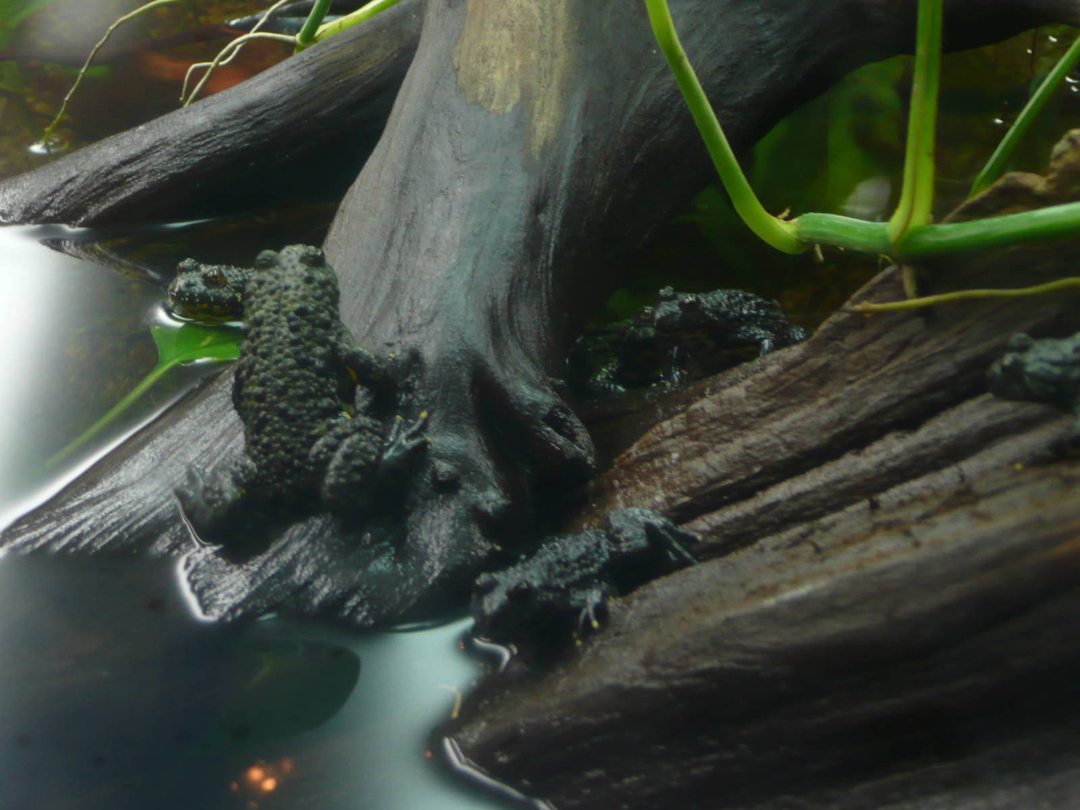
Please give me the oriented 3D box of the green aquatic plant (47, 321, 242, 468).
[{"bbox_3d":[-0.077,-0.002,0.395,0.046,0.020,0.032,0,30,0],"label":"green aquatic plant"}]

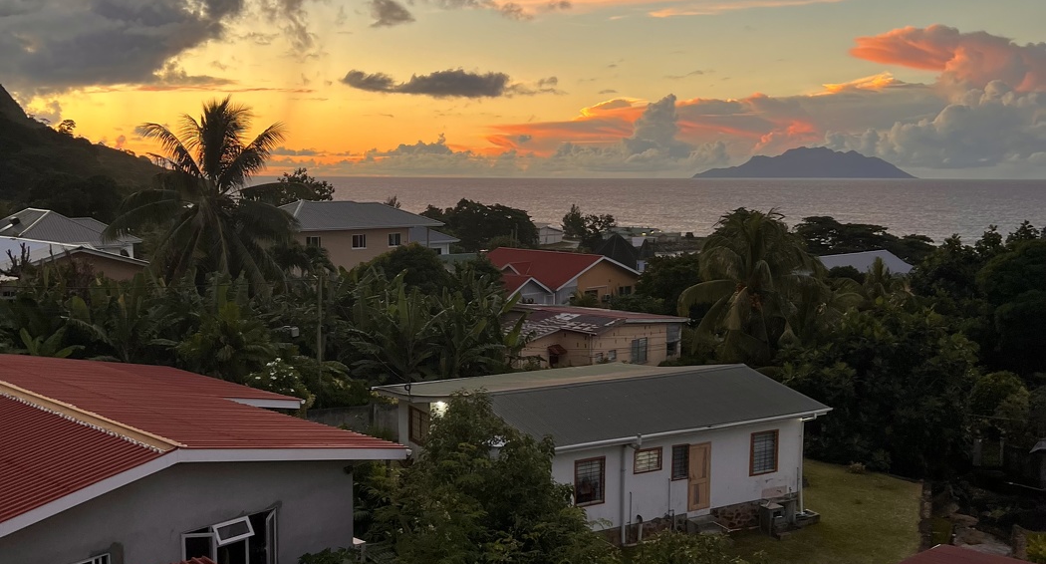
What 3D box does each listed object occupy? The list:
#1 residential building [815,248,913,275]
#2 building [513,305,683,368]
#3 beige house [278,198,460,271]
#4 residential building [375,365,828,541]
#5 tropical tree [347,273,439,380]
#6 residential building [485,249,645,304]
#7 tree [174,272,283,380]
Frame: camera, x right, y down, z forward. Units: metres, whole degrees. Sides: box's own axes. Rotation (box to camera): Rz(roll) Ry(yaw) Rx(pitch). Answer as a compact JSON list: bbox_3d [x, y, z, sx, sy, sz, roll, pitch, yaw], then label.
[{"bbox_3d":[28.647,0.105,92.168,13.000,5.114,9.000,-5,8,-43],"label":"residential building"},{"bbox_3d":[2.376,3.141,63.103,11.500,3.700,9.800,6,8,44],"label":"building"},{"bbox_3d":[-18.615,-3.952,105.673,10.500,8.900,19.000,6,8,43],"label":"beige house"},{"bbox_3d":[2.433,5.407,35.965,12.000,4.440,10.200,-3,7,-30],"label":"residential building"},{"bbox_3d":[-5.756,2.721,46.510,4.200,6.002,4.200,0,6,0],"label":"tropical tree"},{"bbox_3d":[0.819,0.454,83.579,13.500,5.524,12.500,-6,8,-45],"label":"residential building"},{"bbox_3d":[-11.928,2.971,42.518,3.900,6.457,3.900,0,6,0],"label":"tree"}]

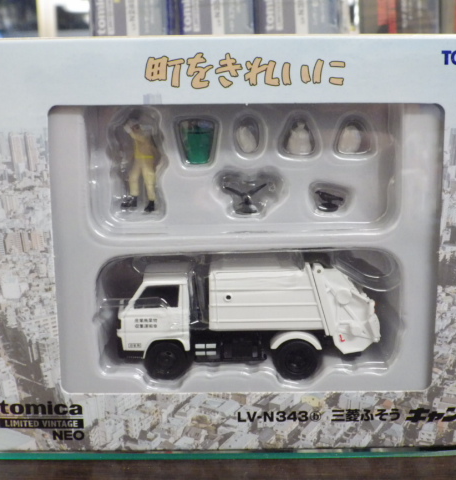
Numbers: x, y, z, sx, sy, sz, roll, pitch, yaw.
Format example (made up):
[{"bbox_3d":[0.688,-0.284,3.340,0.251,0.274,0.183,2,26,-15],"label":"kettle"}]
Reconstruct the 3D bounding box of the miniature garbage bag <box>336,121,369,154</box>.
[{"bbox_3d":[0.036,-0.029,0.220,0.007,0.009,0.007,-1,11,0],"label":"miniature garbage bag"}]

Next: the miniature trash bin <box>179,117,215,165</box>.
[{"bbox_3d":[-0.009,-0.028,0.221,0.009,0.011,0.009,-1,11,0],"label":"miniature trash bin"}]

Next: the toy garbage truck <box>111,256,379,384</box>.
[{"bbox_3d":[0.006,0.023,0.239,0.079,0.034,0.028,-1,11,0],"label":"toy garbage truck"}]

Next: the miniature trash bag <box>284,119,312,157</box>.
[{"bbox_3d":[0.021,-0.029,0.220,0.008,0.010,0.007,-1,11,0],"label":"miniature trash bag"}]

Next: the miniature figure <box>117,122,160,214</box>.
[{"bbox_3d":[-0.026,-0.023,0.222,0.011,0.030,0.009,8,14,39],"label":"miniature figure"}]

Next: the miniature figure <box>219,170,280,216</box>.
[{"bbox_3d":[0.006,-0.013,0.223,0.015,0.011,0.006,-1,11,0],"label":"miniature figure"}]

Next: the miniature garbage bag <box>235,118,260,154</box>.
[{"bbox_3d":[0.006,-0.029,0.220,0.007,0.009,0.006,-1,11,0],"label":"miniature garbage bag"}]

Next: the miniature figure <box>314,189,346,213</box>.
[{"bbox_3d":[0.030,-0.011,0.222,0.009,0.007,0.005,-1,11,0],"label":"miniature figure"}]

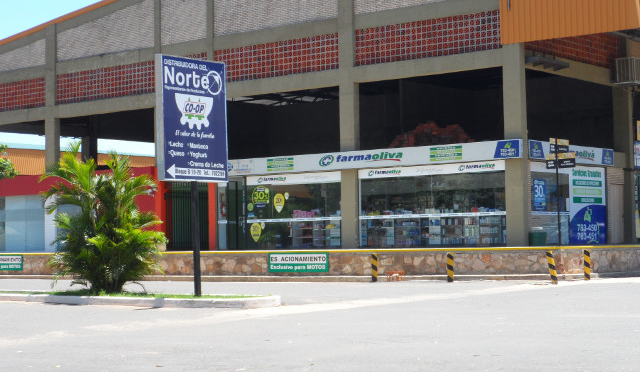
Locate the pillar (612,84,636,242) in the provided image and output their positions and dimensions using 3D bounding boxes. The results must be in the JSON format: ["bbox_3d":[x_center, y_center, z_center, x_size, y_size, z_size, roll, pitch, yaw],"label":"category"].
[{"bbox_3d":[10.730,-0.700,47.642,0.600,5.650,0.350,-3,-4,39],"label":"pillar"}]

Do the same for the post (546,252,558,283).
[{"bbox_3d":[6.069,2.131,35.200,0.160,0.870,0.160,-11,-4,39],"label":"post"}]

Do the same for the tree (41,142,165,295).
[{"bbox_3d":[-4.812,0.700,30.000,2.750,3.300,2.600,0,-3,-9],"label":"tree"}]

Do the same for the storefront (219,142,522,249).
[{"bbox_3d":[1.464,0.498,46.155,13.000,3.350,1.000,-3,-4,39],"label":"storefront"}]

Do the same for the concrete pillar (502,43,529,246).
[{"bbox_3d":[6.114,-1.270,42.122,0.650,6.350,0.320,-3,-4,39],"label":"concrete pillar"}]

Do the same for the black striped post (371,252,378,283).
[{"bbox_3d":[1.589,2.379,39.200,0.155,0.810,0.155,-3,-4,39],"label":"black striped post"}]

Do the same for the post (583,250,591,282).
[{"bbox_3d":[7.040,2.094,35.600,0.160,0.800,0.160,-3,-4,39],"label":"post"}]

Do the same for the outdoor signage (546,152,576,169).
[{"bbox_3d":[6.767,-0.708,37.900,0.940,0.440,0.060,-3,-4,39],"label":"outdoor signage"}]

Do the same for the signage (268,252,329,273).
[{"bbox_3d":[-0.666,2.469,43.450,2.520,0.630,0.050,-3,-4,39],"label":"signage"}]

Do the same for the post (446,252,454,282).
[{"bbox_3d":[3.644,2.270,37.600,0.160,0.820,0.160,-3,-4,39],"label":"post"}]

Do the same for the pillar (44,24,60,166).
[{"bbox_3d":[-11.104,-1.942,56.382,0.650,9.660,0.300,-3,-4,39],"label":"pillar"}]

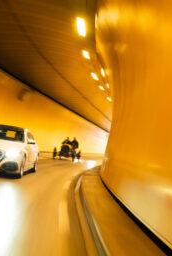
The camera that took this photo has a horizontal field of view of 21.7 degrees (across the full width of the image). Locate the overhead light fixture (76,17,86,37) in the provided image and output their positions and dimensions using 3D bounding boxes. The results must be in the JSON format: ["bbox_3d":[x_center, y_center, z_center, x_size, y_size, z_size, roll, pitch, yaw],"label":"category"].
[{"bbox_3d":[-0.141,-3.398,15.000,0.350,0.150,1.400,6,-2,5],"label":"overhead light fixture"}]

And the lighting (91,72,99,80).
[{"bbox_3d":[0.512,-2.931,25.500,0.350,0.150,1.400,6,-2,8],"label":"lighting"}]

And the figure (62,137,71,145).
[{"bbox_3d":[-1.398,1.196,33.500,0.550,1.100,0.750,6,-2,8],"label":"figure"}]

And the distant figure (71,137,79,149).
[{"bbox_3d":[-0.845,1.234,33.500,0.550,1.100,0.750,6,-2,8],"label":"distant figure"}]

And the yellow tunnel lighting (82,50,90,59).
[{"bbox_3d":[0.022,-3.203,19.600,0.350,0.150,1.400,6,-2,6],"label":"yellow tunnel lighting"}]

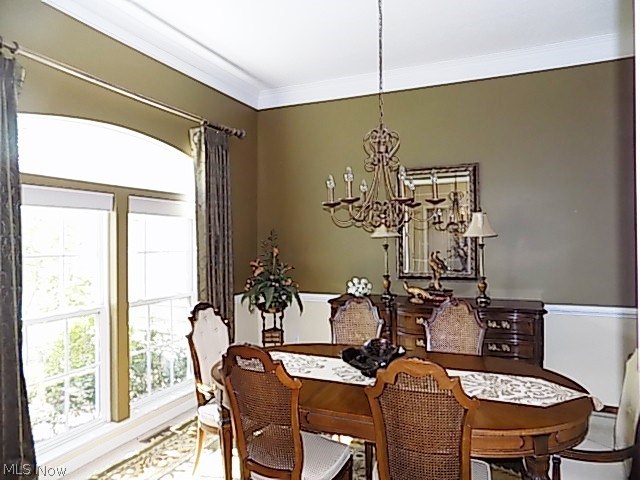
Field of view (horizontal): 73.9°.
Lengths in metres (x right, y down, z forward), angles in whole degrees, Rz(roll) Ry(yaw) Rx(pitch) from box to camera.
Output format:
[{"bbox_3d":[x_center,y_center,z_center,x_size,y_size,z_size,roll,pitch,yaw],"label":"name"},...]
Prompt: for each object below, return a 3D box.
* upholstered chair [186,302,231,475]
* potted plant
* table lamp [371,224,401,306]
[{"bbox_3d":[-0.498,0.956,2.822,0.620,1.050,0.550,0,0,28],"label":"upholstered chair"},{"bbox_3d":[-0.481,0.327,4.227,0.600,0.810,0.570,0,0,0],"label":"potted plant"},{"bbox_3d":[0.582,0.163,3.752,0.270,0.770,0.270,0,0,23],"label":"table lamp"}]

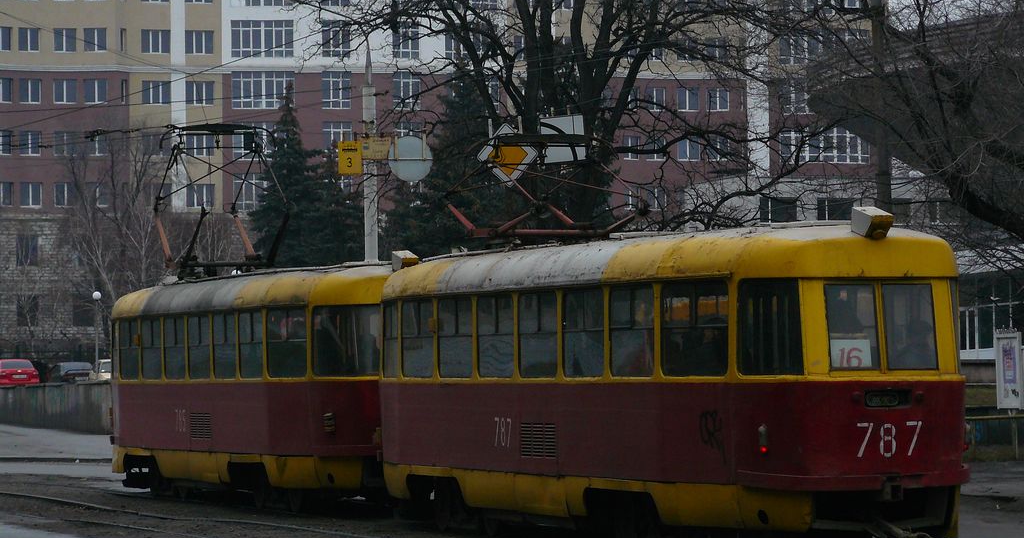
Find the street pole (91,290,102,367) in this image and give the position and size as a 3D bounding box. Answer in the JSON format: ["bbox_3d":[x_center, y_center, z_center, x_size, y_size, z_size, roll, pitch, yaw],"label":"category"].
[{"bbox_3d":[-16.960,3.055,174.000,0.360,4.350,0.360,0,-1,0],"label":"street pole"}]

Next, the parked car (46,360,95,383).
[{"bbox_3d":[-17.450,4.420,169.500,1.670,1.410,4.100,0,-1,-14],"label":"parked car"}]

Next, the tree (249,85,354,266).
[{"bbox_3d":[-9.316,-1.303,185.000,5.200,13.400,5.200,0,-1,0],"label":"tree"}]

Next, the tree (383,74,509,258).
[{"bbox_3d":[-2.542,-1.559,182.000,5.900,13.800,5.900,0,-1,0],"label":"tree"}]

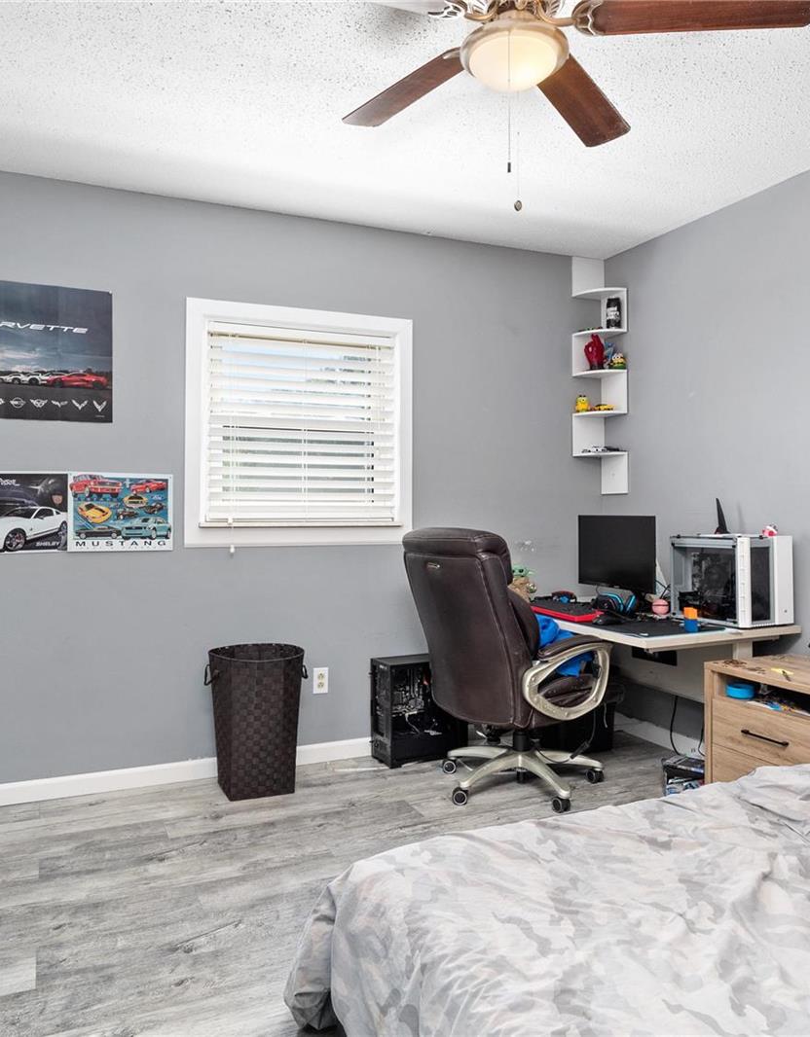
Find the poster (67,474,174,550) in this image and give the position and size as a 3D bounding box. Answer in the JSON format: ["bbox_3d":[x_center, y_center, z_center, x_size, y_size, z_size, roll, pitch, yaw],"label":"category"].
[{"bbox_3d":[-1.160,-0.023,3.194,0.405,0.319,0.008,0,0,-24],"label":"poster"}]

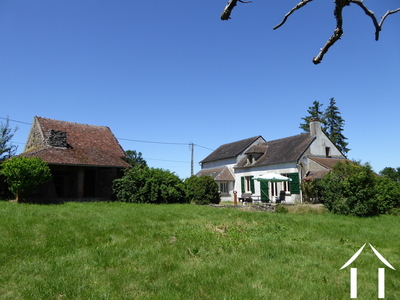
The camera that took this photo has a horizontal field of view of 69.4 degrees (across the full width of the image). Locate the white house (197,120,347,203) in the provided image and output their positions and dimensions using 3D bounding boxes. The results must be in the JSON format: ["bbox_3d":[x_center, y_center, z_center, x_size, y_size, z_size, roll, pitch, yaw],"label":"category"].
[{"bbox_3d":[5.844,1.702,29.802,8.000,6.800,15.600,3,-8,-28],"label":"white house"}]

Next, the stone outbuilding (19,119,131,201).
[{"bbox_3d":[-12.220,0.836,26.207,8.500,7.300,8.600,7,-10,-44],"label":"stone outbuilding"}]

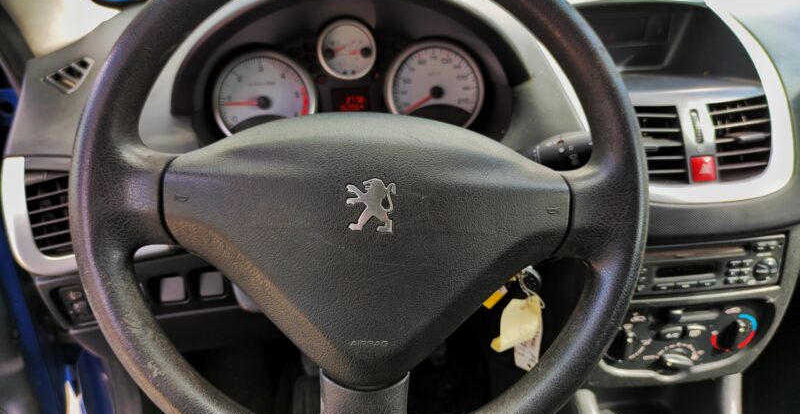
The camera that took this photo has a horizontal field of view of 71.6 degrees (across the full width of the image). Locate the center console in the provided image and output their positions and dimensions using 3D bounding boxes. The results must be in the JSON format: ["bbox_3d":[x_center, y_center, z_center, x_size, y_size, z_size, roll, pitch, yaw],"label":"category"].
[{"bbox_3d":[0.303,0.096,0.603,0.190,0.165,0.075,-4,20,-6],"label":"center console"}]

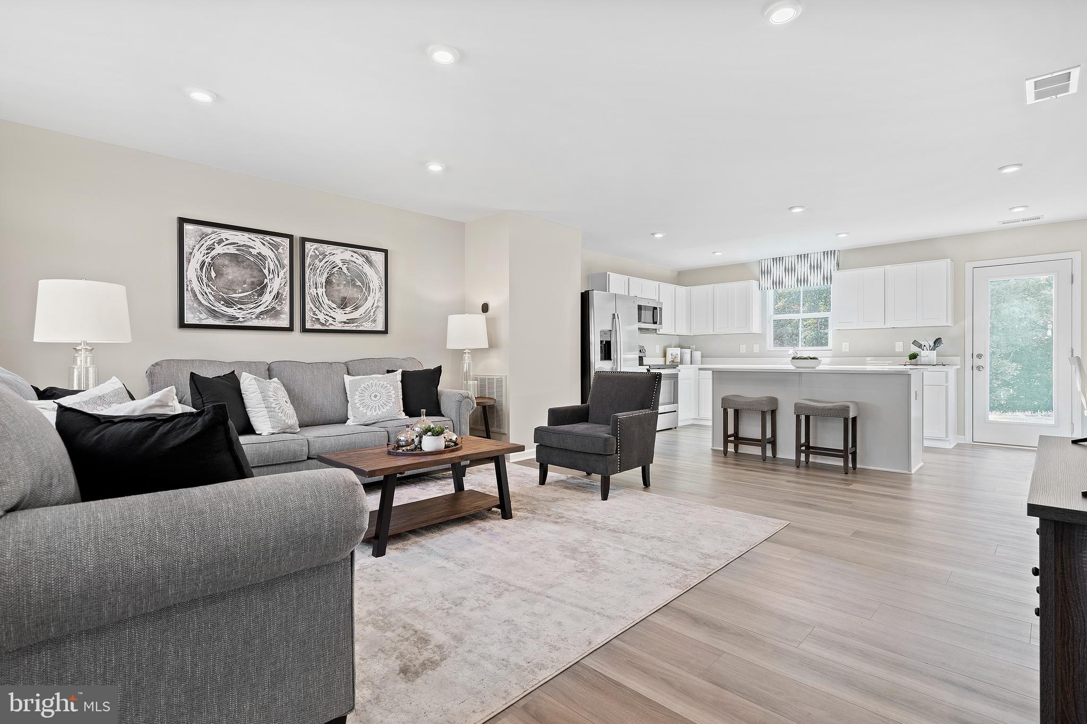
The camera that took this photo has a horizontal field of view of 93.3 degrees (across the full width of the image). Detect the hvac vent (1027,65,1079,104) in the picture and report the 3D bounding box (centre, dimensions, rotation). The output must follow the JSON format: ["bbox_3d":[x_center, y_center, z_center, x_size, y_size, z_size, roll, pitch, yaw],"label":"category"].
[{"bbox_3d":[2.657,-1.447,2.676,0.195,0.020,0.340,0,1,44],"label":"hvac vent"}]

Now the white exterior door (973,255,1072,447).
[{"bbox_3d":[5.296,-0.079,5.700,0.803,2.030,0.050,0,1,44],"label":"white exterior door"}]

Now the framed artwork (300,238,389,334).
[{"bbox_3d":[-1.724,-0.643,4.499,0.035,0.785,0.785,0,1,44],"label":"framed artwork"}]

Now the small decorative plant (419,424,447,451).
[{"bbox_3d":[-0.681,0.450,3.170,0.150,0.170,0.150,0,1,0],"label":"small decorative plant"}]

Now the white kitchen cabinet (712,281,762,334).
[{"bbox_3d":[2.921,-0.805,7.742,0.600,0.765,0.330,0,1,44],"label":"white kitchen cabinet"}]

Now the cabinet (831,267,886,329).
[{"bbox_3d":[4.071,-0.796,6.575,0.580,0.760,0.330,0,1,44],"label":"cabinet"}]

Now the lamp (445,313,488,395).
[{"bbox_3d":[-0.744,-0.056,4.970,0.405,0.850,0.405,0,1,0],"label":"lamp"}]

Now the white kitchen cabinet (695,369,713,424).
[{"bbox_3d":[2.657,0.501,7.881,0.420,0.870,0.620,0,1,44],"label":"white kitchen cabinet"}]

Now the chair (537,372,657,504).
[{"bbox_3d":[0.444,0.542,4.167,0.735,0.910,0.765,0,1,44],"label":"chair"}]

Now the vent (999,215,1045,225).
[{"bbox_3d":[5.080,-1.500,5.456,0.350,0.020,0.150,0,1,44],"label":"vent"}]

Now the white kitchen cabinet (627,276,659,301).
[{"bbox_3d":[1.308,-1.026,7.363,0.330,0.300,0.760,0,1,44],"label":"white kitchen cabinet"}]

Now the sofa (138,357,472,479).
[{"bbox_3d":[-1.666,0.495,3.915,0.880,1.020,2.270,0,1,44],"label":"sofa"}]

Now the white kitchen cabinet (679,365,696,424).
[{"bbox_3d":[1.891,0.492,7.767,0.620,0.895,0.480,0,1,44],"label":"white kitchen cabinet"}]

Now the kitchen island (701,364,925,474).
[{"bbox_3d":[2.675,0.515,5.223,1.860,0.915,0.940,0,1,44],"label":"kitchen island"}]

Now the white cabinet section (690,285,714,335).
[{"bbox_3d":[2.601,-0.813,8.131,0.400,0.765,0.330,0,1,44],"label":"white cabinet section"}]

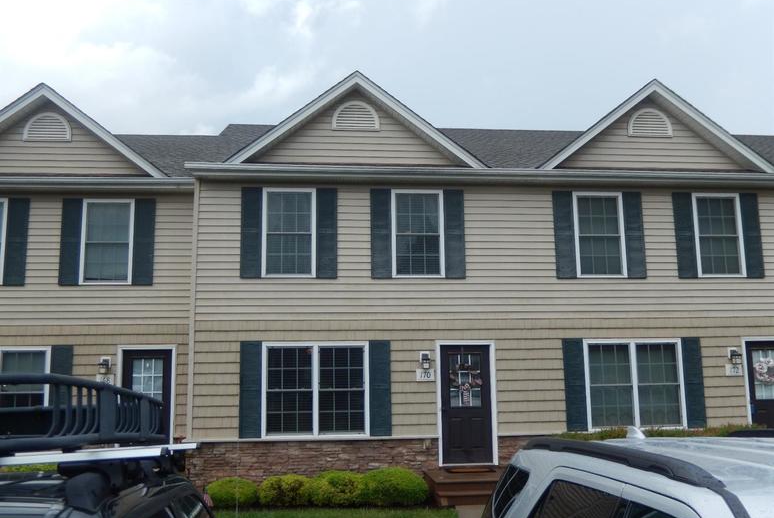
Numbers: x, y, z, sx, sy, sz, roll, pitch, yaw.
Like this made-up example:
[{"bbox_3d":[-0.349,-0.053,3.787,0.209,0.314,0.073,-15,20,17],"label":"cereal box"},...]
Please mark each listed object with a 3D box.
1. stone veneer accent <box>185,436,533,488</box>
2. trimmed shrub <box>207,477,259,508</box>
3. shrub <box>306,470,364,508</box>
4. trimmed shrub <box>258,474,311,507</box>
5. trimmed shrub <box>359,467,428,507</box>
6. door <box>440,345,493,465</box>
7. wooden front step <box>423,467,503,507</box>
[{"bbox_3d":[-0.360,3.449,12.076,5.950,0.780,0.150,0,-9,-6],"label":"stone veneer accent"},{"bbox_3d":[-2.386,3.571,11.054,0.780,0.370,0.760,0,-9,-6],"label":"trimmed shrub"},{"bbox_3d":[-0.778,3.529,11.117,0.890,0.435,0.880,0,-9,-6],"label":"shrub"},{"bbox_3d":[-1.575,3.548,11.097,0.820,0.405,0.780,0,-9,-6],"label":"trimmed shrub"},{"bbox_3d":[0.110,3.507,11.188,1.070,0.485,0.980,0,-9,-6],"label":"trimmed shrub"},{"bbox_3d":[1.394,2.535,12.518,0.890,2.040,0.060,0,-9,-6],"label":"door"},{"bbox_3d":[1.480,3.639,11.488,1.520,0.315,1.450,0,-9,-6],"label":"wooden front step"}]

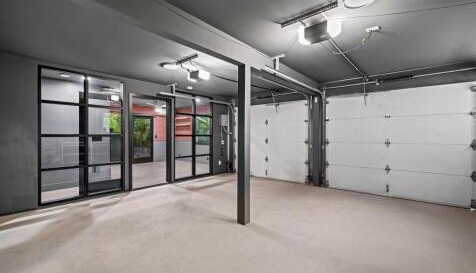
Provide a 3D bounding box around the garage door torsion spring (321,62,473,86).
[{"bbox_3d":[2.942,-1.188,4.221,2.450,0.140,0.100,0,1,40],"label":"garage door torsion spring"}]

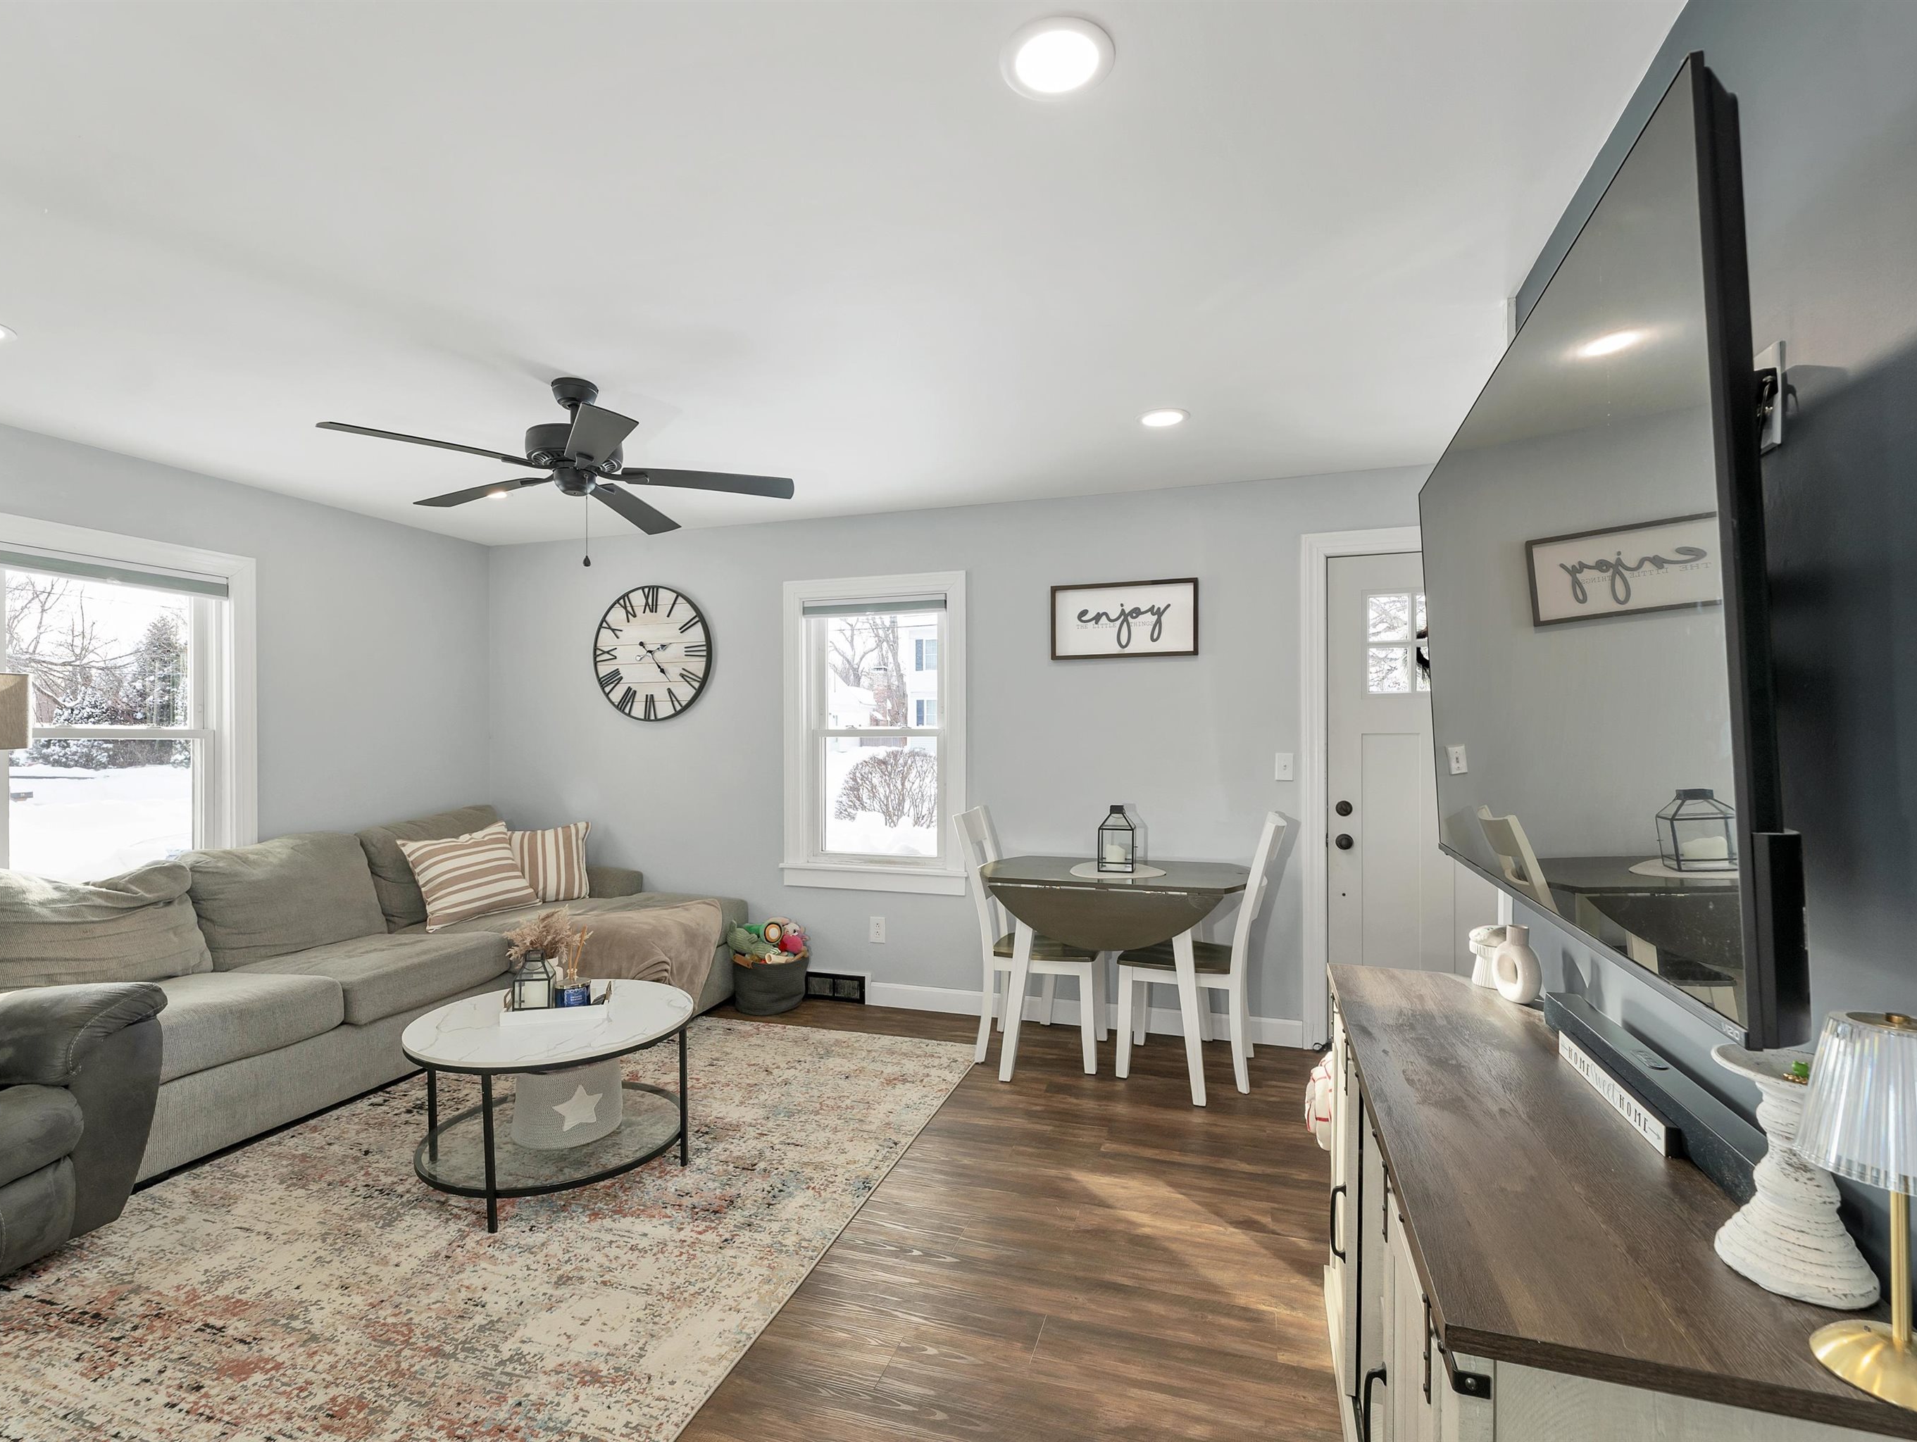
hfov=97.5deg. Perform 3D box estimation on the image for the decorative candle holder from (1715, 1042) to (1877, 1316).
[{"bbox_3d":[0.908,0.487,0.916,0.130,0.224,0.130,0,0,18],"label":"decorative candle holder"}]

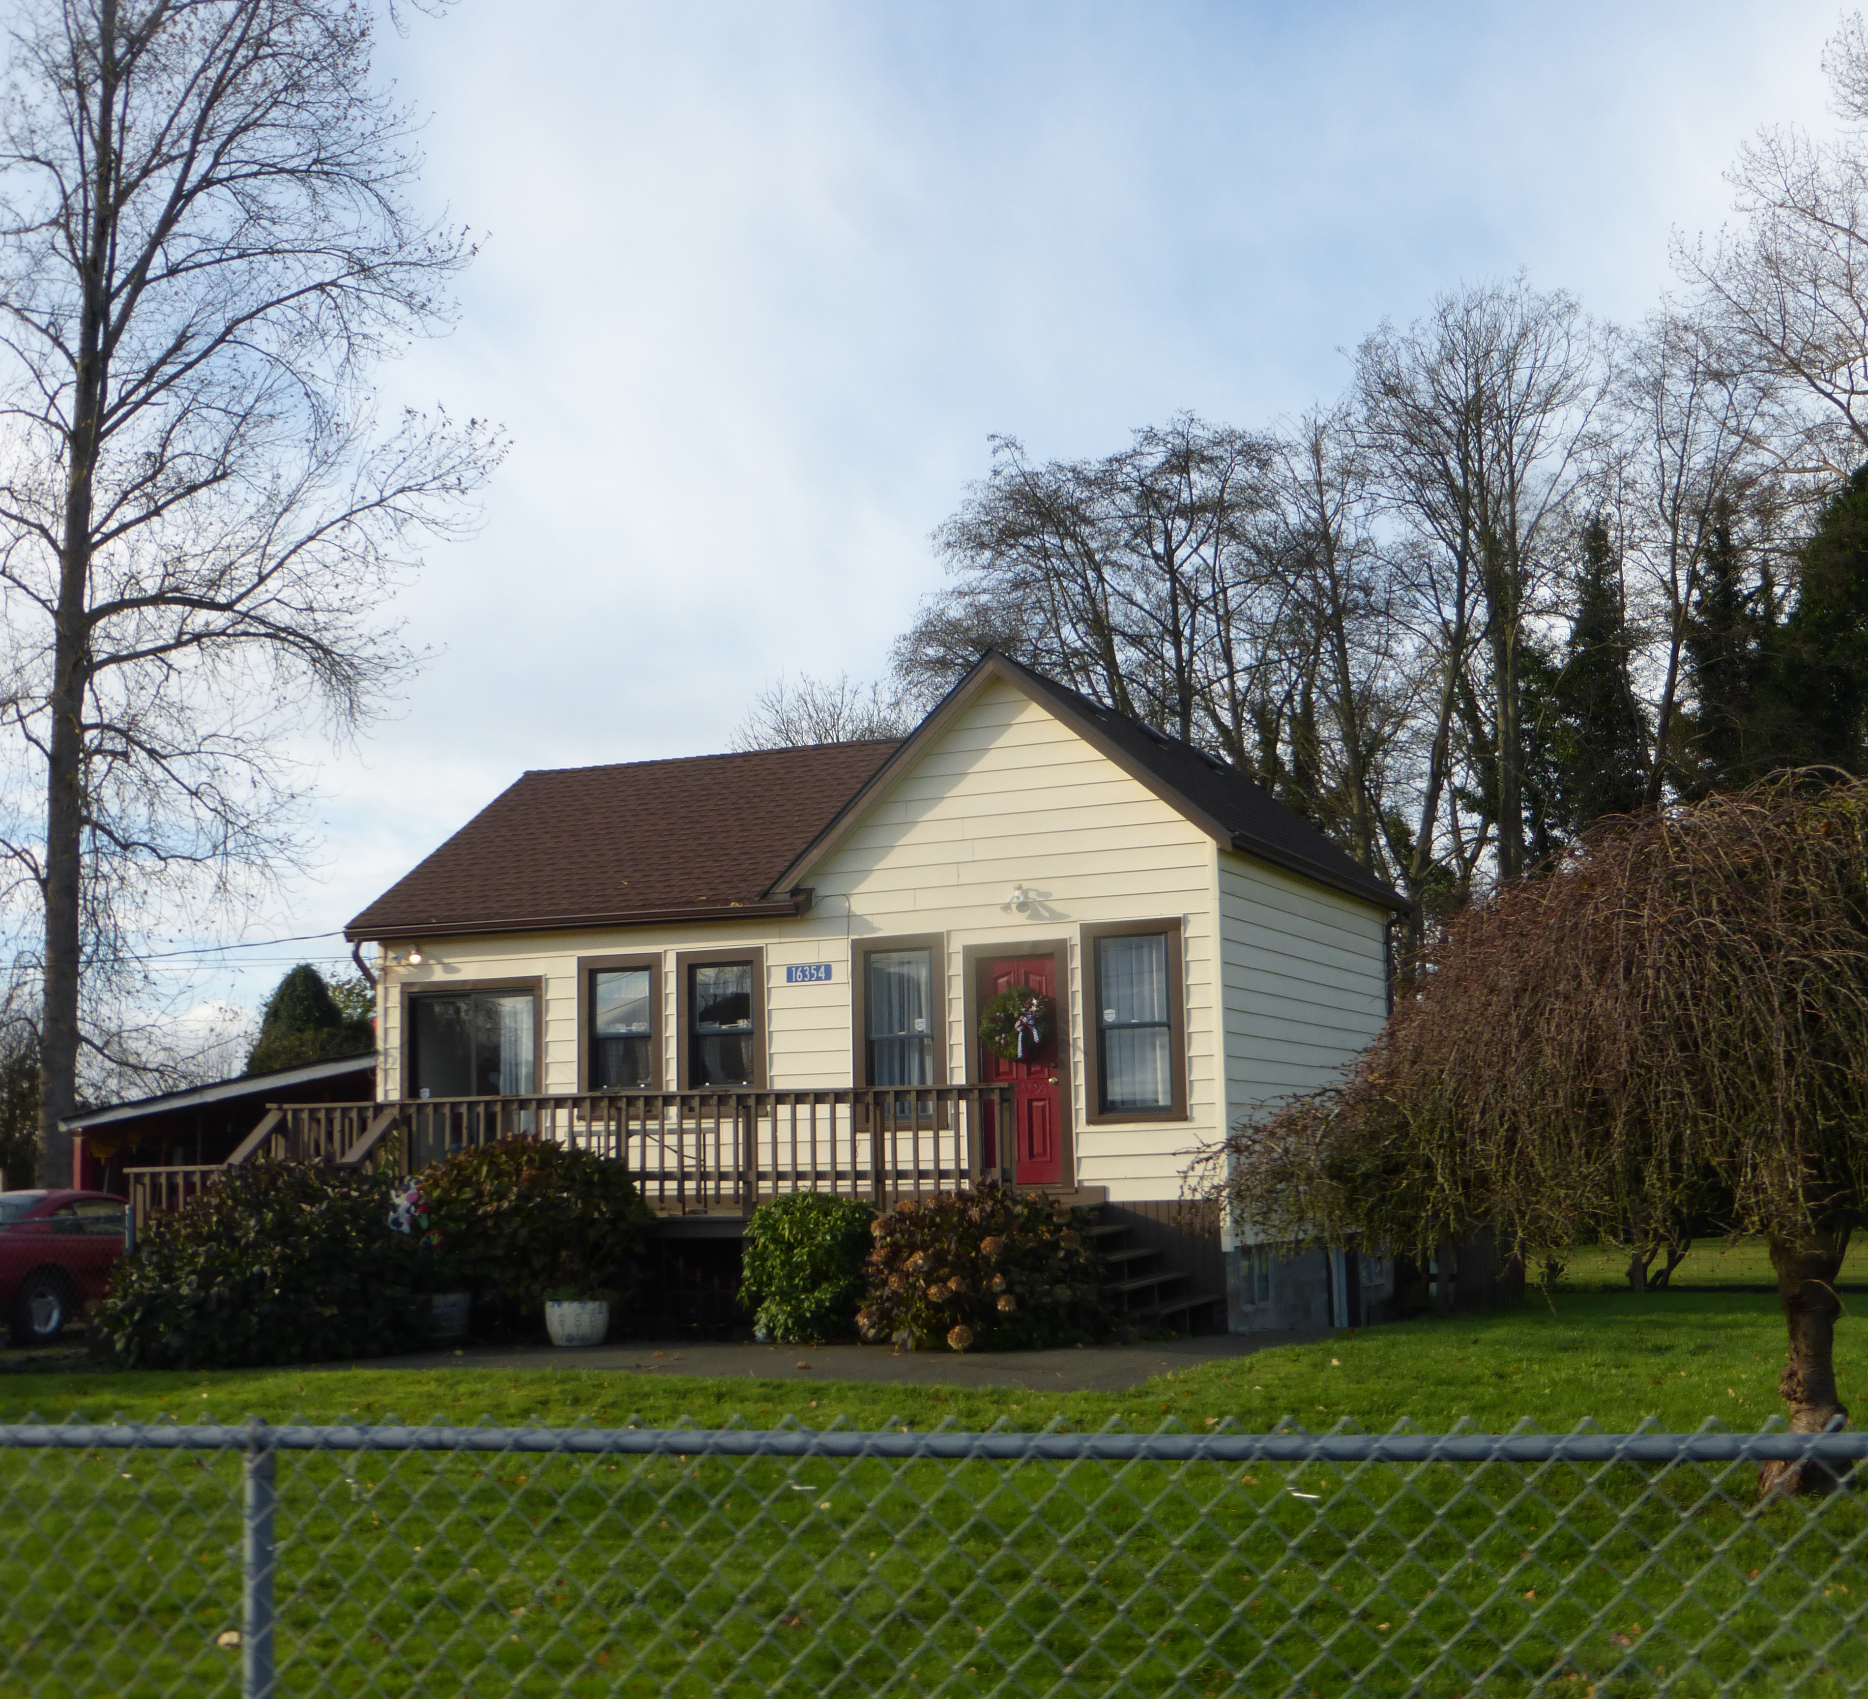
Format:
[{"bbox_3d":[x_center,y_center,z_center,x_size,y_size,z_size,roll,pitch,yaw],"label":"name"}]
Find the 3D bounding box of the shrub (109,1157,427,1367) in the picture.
[{"bbox_3d":[-5.335,3.329,20.300,2.550,1.620,1.900,-4,-8,23],"label":"shrub"}]

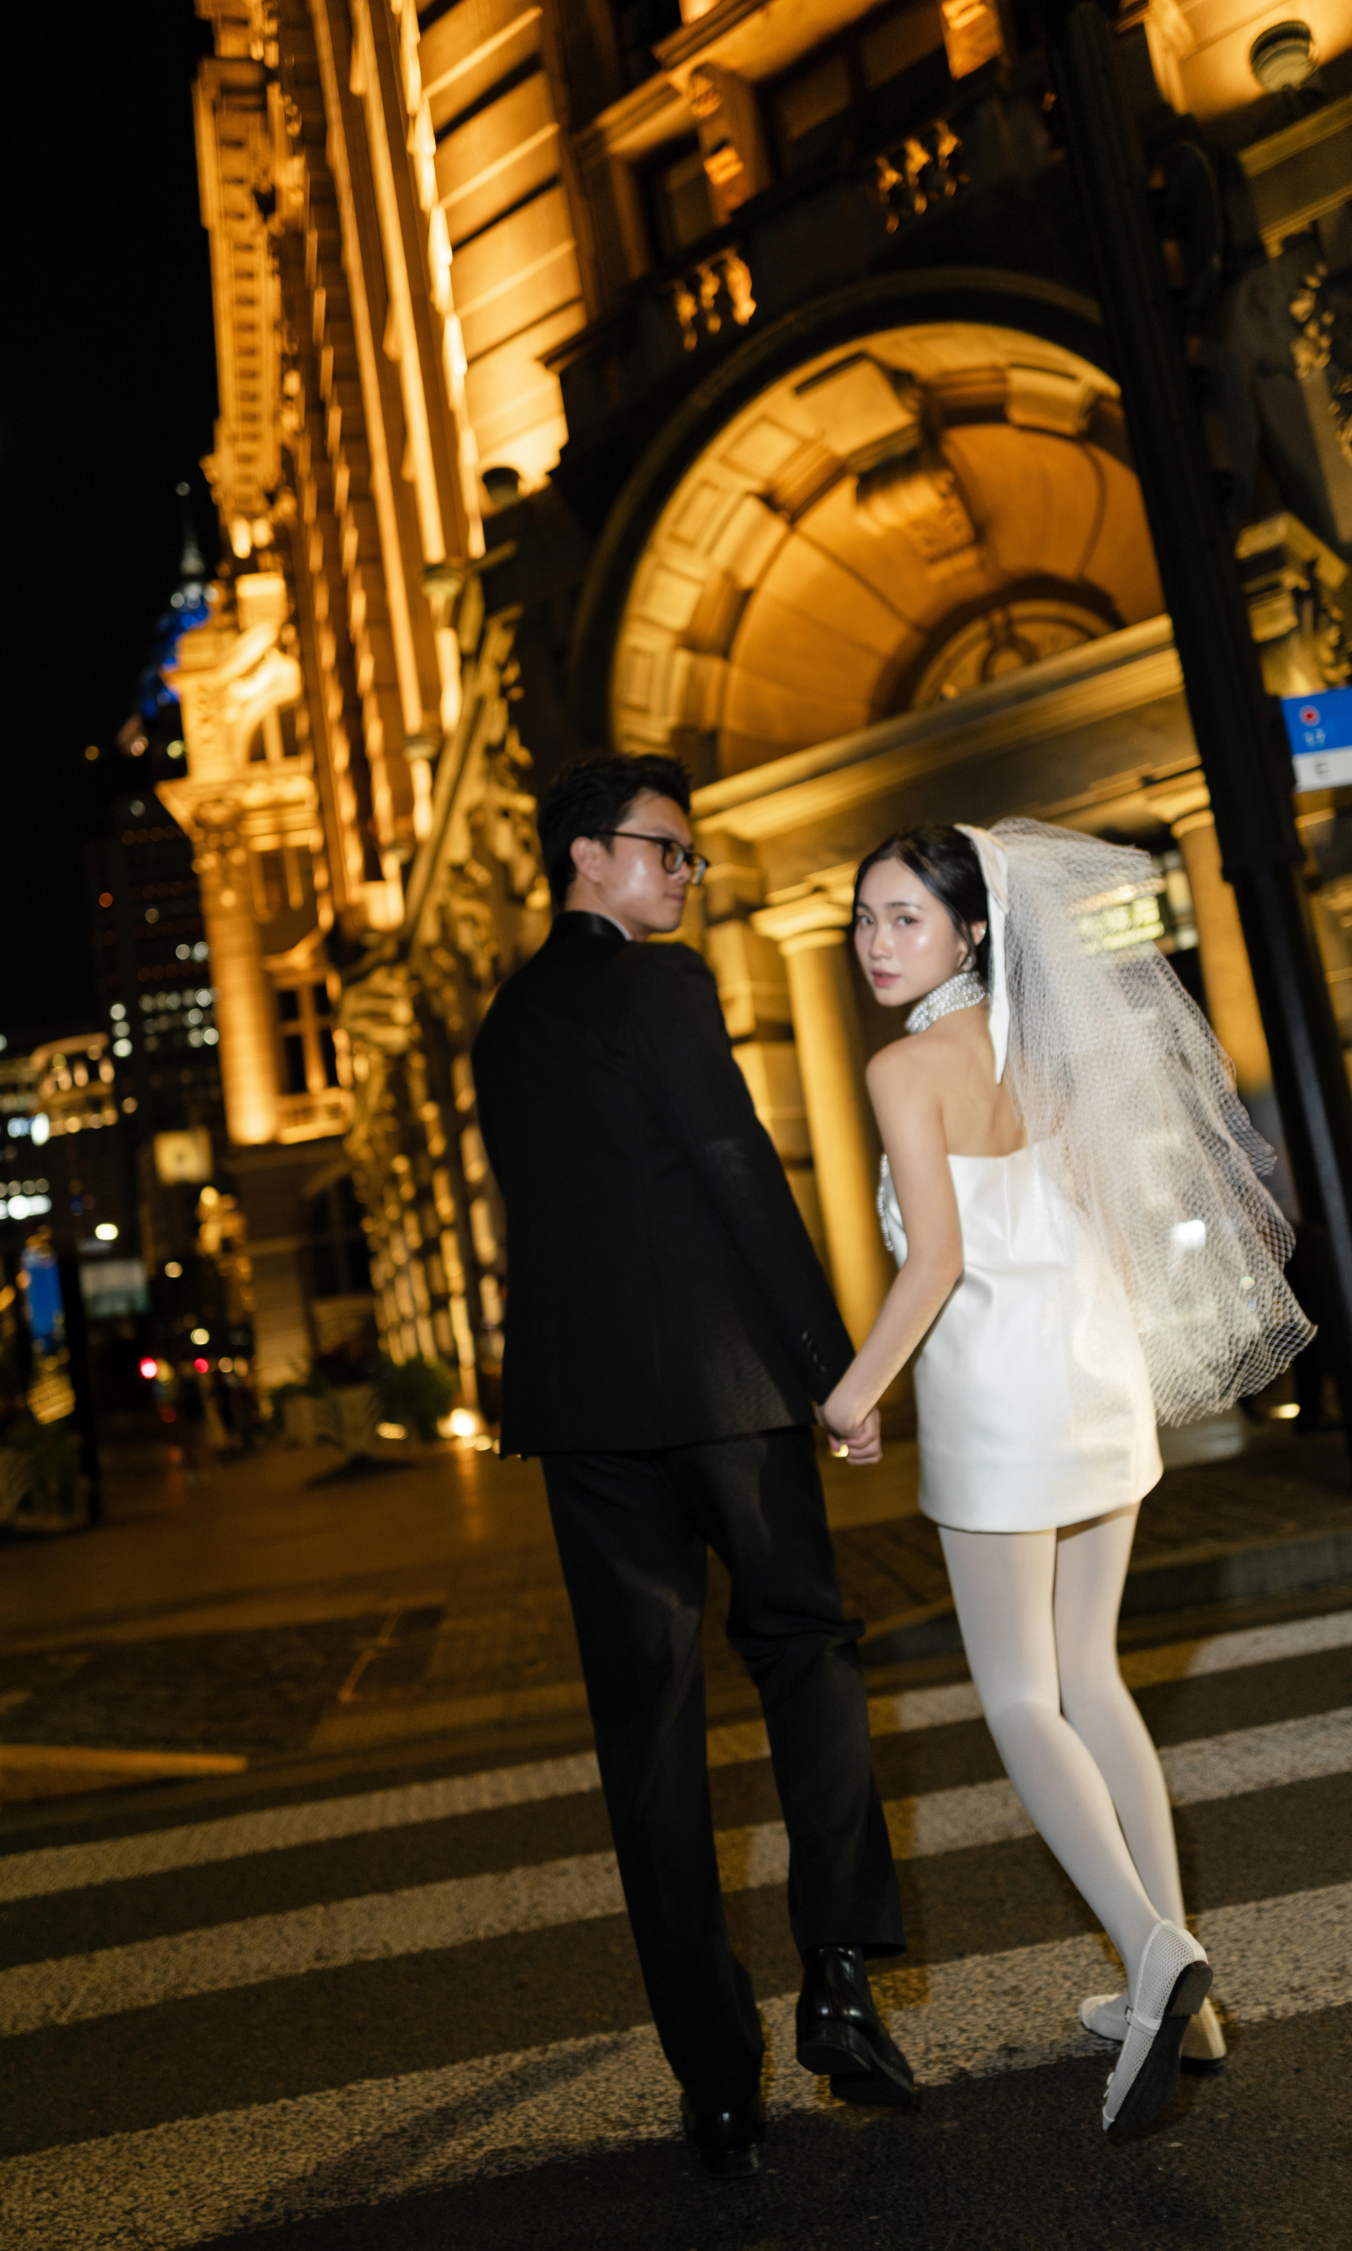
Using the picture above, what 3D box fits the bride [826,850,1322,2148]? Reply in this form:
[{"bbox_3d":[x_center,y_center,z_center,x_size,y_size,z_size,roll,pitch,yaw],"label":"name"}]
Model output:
[{"bbox_3d":[0.501,0.369,2.264,0.580,1.630,0.480,-5,-8,-32],"label":"bride"}]

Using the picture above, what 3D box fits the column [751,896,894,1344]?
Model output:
[{"bbox_3d":[0.989,0.149,10.848,0.480,3.200,0.480,-14,-8,34],"label":"column"}]

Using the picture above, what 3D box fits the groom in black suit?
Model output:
[{"bbox_3d":[0.023,0.368,2.263,0.520,1.770,0.430,-10,-7,8],"label":"groom in black suit"}]

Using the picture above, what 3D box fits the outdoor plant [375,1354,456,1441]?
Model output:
[{"bbox_3d":[-3.296,3.474,22.250,0.950,1.050,0.950,-9,-7,0],"label":"outdoor plant"}]

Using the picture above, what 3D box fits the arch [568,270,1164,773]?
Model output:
[{"bbox_3d":[1.183,-3.525,10.133,4.200,2.150,1.000,-14,-8,34],"label":"arch"}]

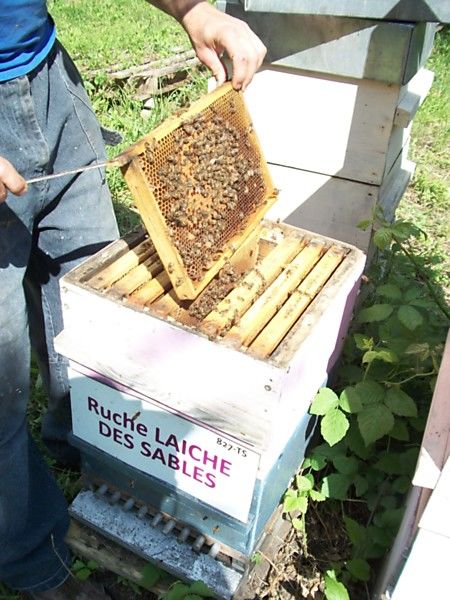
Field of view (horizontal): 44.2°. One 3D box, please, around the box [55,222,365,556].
[{"bbox_3d":[-0.017,0.117,0.986,0.352,0.415,0.380,20,36,20],"label":"box"}]

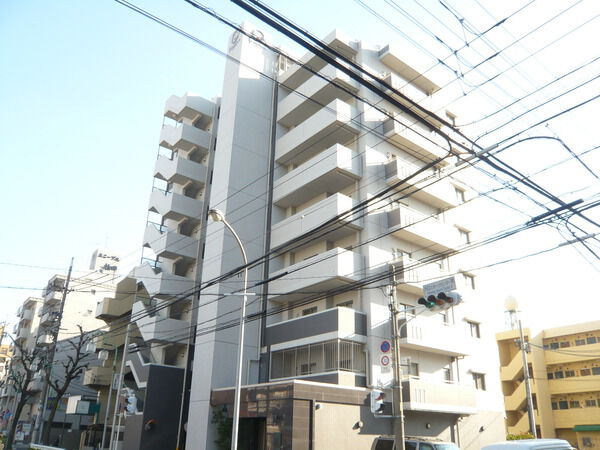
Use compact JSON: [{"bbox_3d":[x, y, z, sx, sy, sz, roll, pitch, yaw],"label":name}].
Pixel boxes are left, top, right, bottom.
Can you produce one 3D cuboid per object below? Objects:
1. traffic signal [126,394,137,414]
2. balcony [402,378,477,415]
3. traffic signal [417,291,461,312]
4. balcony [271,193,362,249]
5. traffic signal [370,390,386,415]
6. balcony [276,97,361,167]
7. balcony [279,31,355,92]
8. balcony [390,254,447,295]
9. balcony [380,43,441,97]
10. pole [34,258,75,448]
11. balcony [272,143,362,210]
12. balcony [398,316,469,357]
[{"bbox_3d":[-7.746,8.266,22.310,0.380,0.800,0.380,18,-28,-34],"label":"traffic signal"},{"bbox_3d":[6.550,8.234,23.205,4.919,1.270,0.870,19,-29,-34],"label":"balcony"},{"bbox_3d":[4.748,2.593,16.343,0.480,0.450,1.250,18,-28,-34],"label":"traffic signal"},{"bbox_3d":[0.745,0.109,26.004,1.660,1.403,5.520,19,-29,-34],"label":"balcony"},{"bbox_3d":[2.642,5.993,16.478,0.360,0.780,0.340,18,-28,-34],"label":"traffic signal"},{"bbox_3d":[0.900,-5.111,28.287,1.660,1.403,5.520,19,-29,-34],"label":"balcony"},{"bbox_3d":[1.048,-10.004,30.407,1.752,0.720,5.391,19,-29,-34],"label":"balcony"},{"bbox_3d":[6.705,3.013,25.488,4.919,1.270,0.870,19,-29,-34],"label":"balcony"},{"bbox_3d":[7.144,-9.908,31.487,5.100,0.670,1.090,18,-28,-34],"label":"balcony"},{"bbox_3d":[-15.141,7.722,29.780,0.420,12.068,0.420,19,-29,-34],"label":"pole"},{"bbox_3d":[0.823,-2.501,27.145,1.660,1.403,5.520,19,-29,-34],"label":"balcony"},{"bbox_3d":[6.698,5.786,24.711,5.000,1.250,1.090,18,-28,-34],"label":"balcony"}]

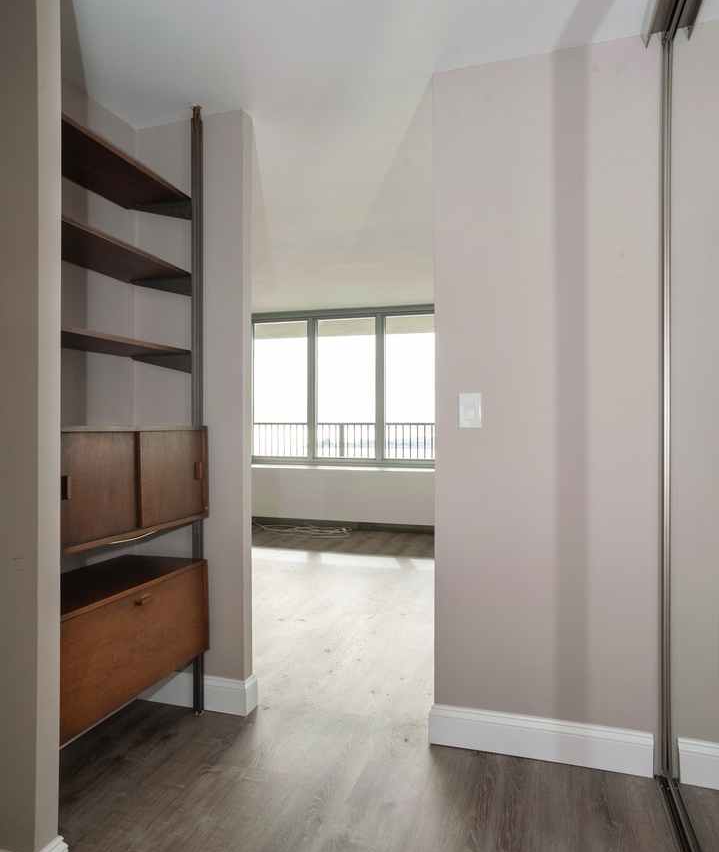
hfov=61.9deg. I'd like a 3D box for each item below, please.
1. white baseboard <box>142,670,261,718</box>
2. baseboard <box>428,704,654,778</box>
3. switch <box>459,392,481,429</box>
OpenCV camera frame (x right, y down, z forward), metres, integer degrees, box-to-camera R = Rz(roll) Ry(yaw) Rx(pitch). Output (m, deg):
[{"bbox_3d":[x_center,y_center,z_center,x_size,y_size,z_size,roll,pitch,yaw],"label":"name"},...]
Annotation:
[{"bbox_3d":[-0.674,1.078,2.487,0.507,0.138,0.100,0,0,17],"label":"white baseboard"},{"bbox_3d":[0.609,1.078,2.070,0.737,0.139,0.015,0,0,17],"label":"baseboard"},{"bbox_3d":[0.394,-0.054,2.136,0.078,0.123,0.012,0,0,17],"label":"switch"}]

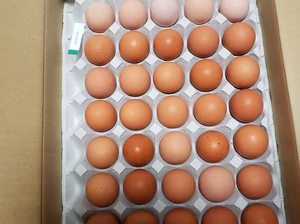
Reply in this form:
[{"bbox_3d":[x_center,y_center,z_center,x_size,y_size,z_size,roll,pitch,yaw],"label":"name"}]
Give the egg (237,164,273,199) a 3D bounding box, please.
[{"bbox_3d":[0.135,0.090,0.390,0.043,0.056,0.043,-4,79,4],"label":"egg"}]

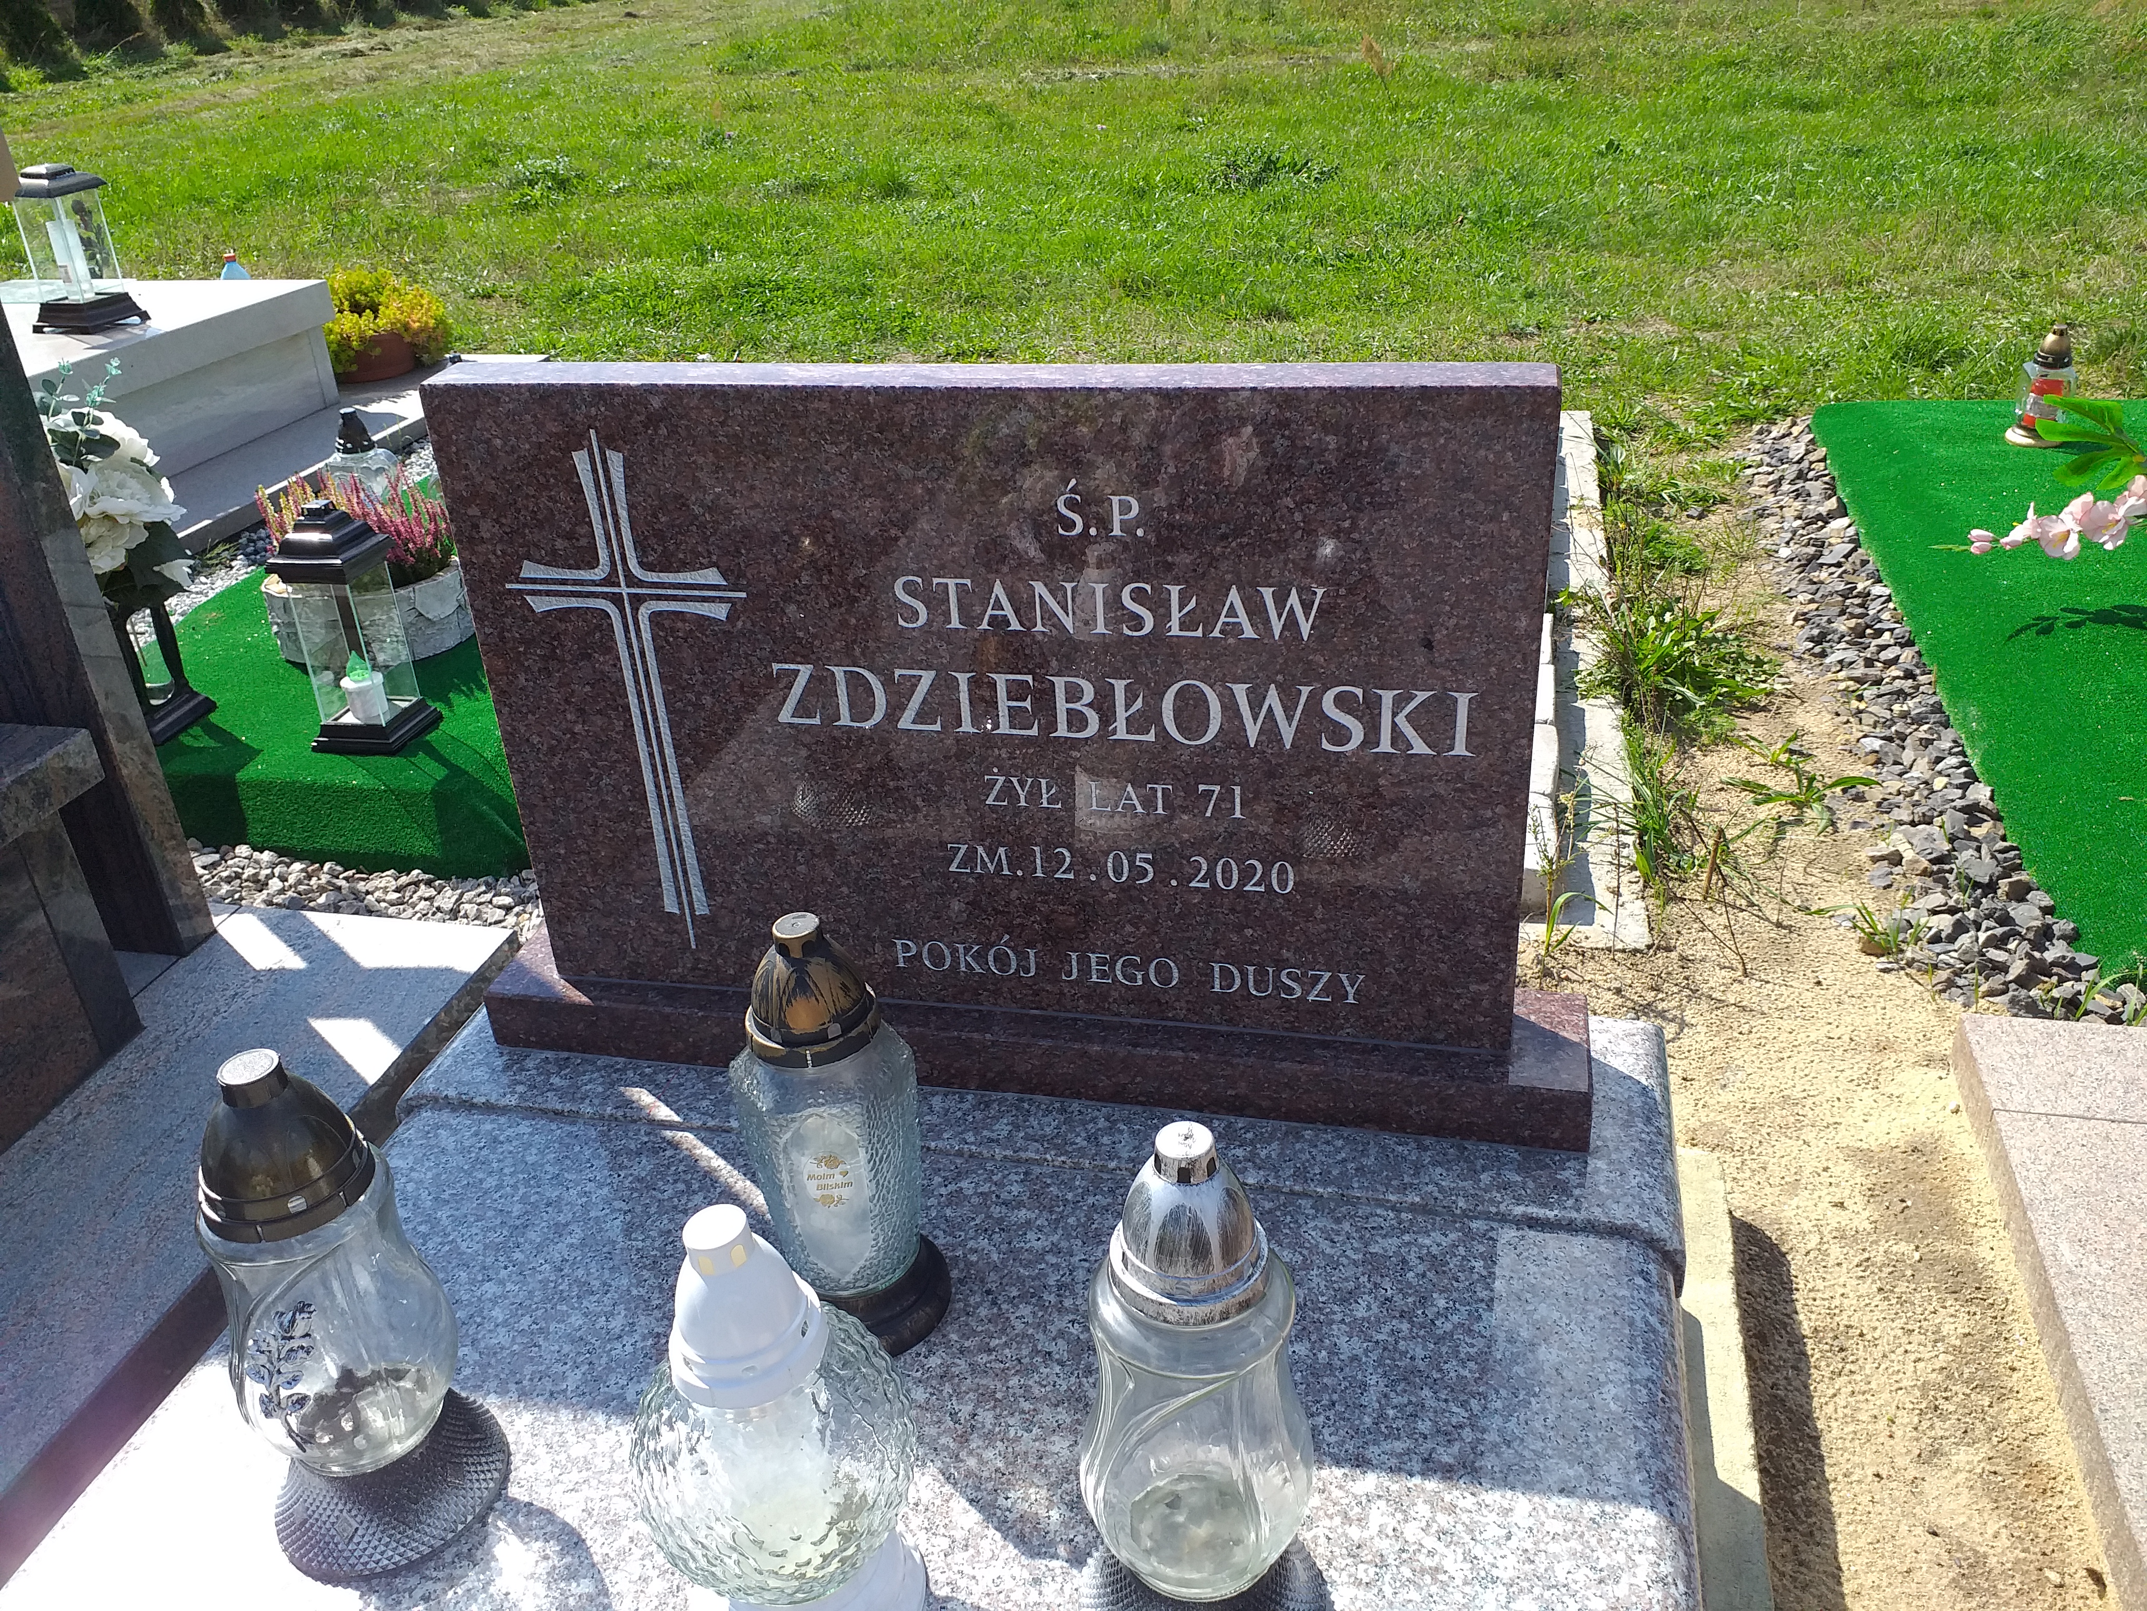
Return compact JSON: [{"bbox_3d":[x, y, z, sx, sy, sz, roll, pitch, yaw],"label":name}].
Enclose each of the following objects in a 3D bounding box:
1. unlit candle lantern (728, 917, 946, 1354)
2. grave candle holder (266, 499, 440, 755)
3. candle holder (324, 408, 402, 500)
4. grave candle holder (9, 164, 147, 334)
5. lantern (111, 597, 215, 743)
[{"bbox_3d":[-0.173,0.221,1.177,0.140,0.324,0.140,-9,29,-10],"label":"unlit candle lantern"},{"bbox_3d":[-0.946,-0.237,2.183,0.121,0.319,0.121,4,29,13],"label":"grave candle holder"},{"bbox_3d":[-1.281,-0.585,3.000,0.135,0.233,0.125,-15,30,-20],"label":"candle holder"},{"bbox_3d":[-2.195,-1.214,3.657,0.168,0.331,0.168,7,30,20],"label":"grave candle holder"},{"bbox_3d":[-1.293,-0.243,2.266,0.119,0.290,0.119,5,29,16],"label":"lantern"}]

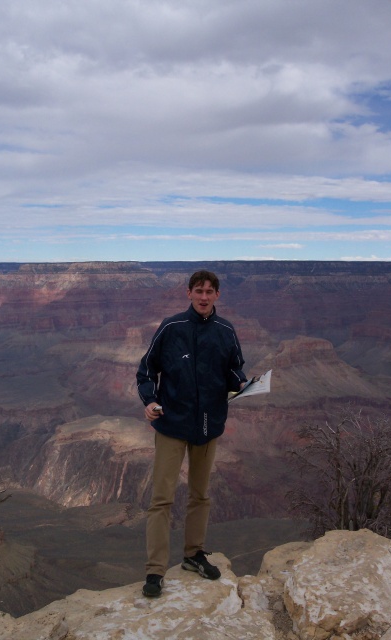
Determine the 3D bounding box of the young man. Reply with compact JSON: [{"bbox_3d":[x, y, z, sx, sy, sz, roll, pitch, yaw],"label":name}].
[{"bbox_3d":[-0.020,0.639,3.984,0.600,1.820,0.420,-1,4,-11],"label":"young man"}]

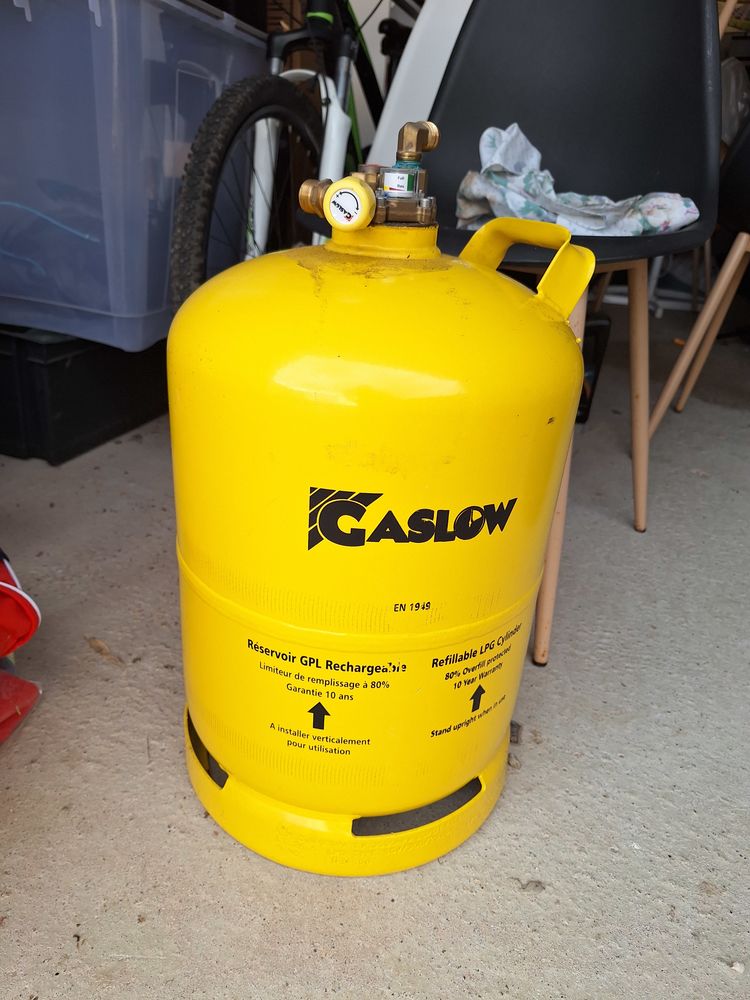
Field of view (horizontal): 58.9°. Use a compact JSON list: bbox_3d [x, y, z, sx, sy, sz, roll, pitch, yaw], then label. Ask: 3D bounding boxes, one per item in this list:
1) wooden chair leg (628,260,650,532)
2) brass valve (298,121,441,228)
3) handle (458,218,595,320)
[{"bbox_3d":[0.411,-0.141,1.027,0.028,0.447,0.028,-9,27,6],"label":"wooden chair leg"},{"bbox_3d":[-0.003,-0.218,0.448,0.096,0.064,0.082,12,25,16],"label":"brass valve"},{"bbox_3d":[0.115,-0.183,0.517,0.038,0.055,0.117,24,11,-34],"label":"handle"}]

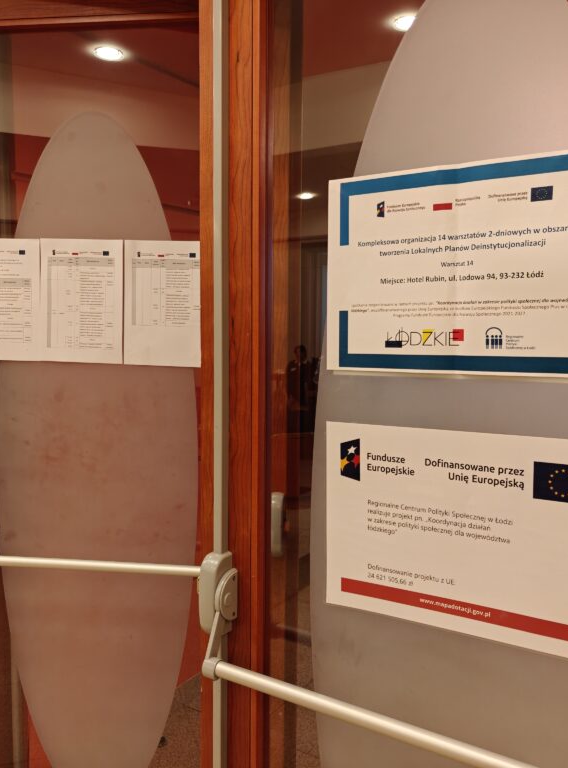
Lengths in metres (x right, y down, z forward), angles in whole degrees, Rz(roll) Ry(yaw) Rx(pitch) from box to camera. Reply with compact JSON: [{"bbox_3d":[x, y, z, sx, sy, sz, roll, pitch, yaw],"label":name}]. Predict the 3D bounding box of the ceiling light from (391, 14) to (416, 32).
[{"bbox_3d":[0.659,-1.895,3.572,0.175,0.040,0.175,0,4,0],"label":"ceiling light"}]

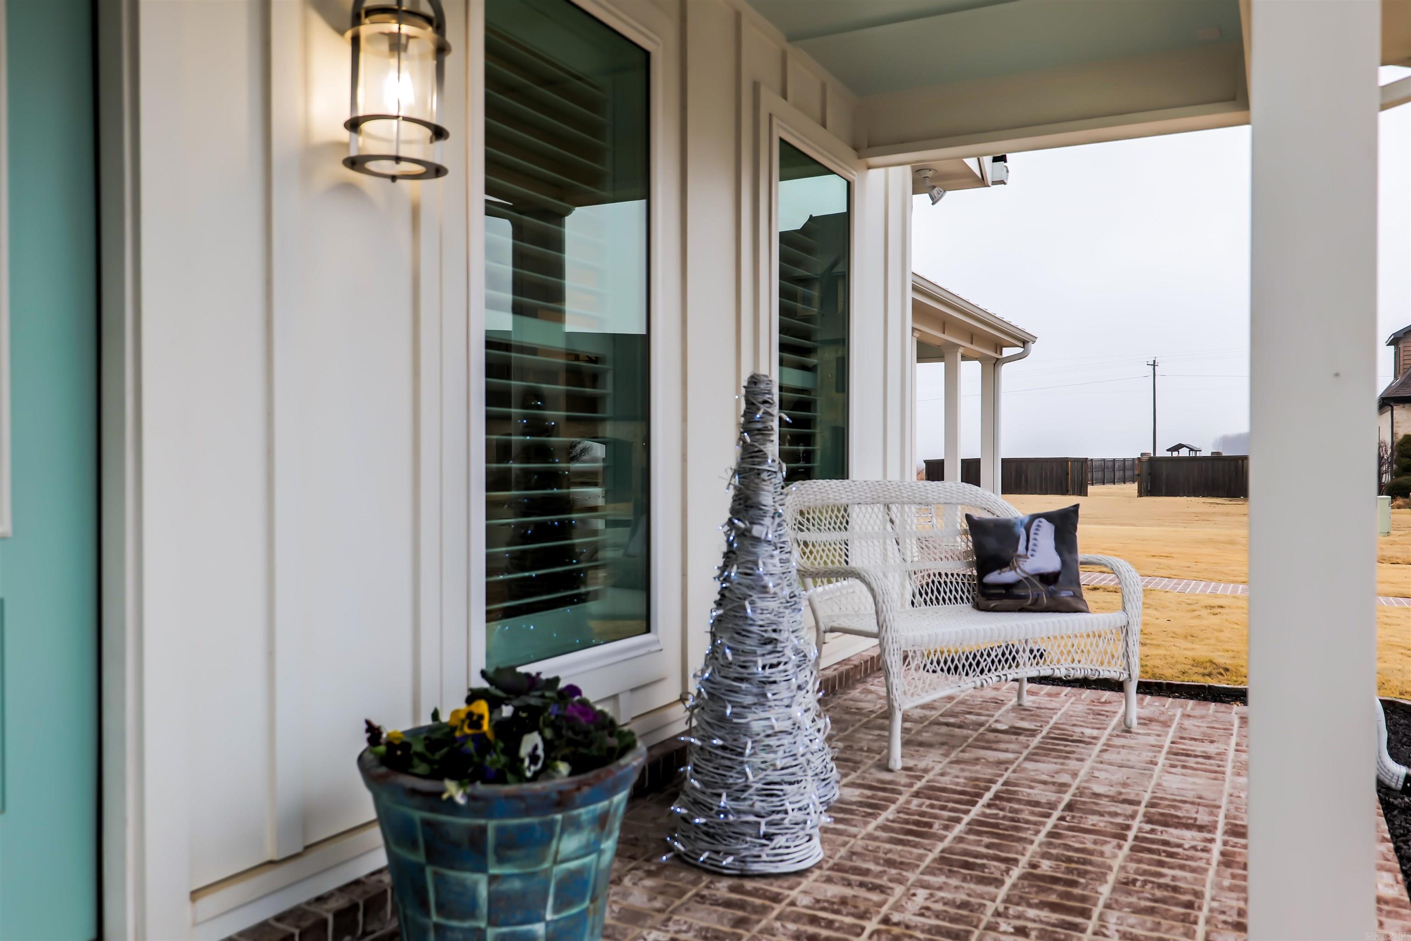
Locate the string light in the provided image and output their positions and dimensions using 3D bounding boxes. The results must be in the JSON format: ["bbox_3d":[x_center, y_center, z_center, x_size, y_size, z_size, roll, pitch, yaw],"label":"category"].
[{"bbox_3d":[0.115,0.351,2.845,0.385,1.190,0.385,0,0,0],"label":"string light"}]

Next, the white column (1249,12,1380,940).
[{"bbox_3d":[0.878,-0.222,1.647,0.168,2.345,0.168,0,0,27],"label":"white column"}]

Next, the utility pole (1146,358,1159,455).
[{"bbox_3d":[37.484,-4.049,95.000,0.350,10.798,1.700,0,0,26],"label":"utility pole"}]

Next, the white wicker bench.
[{"bbox_3d":[0.923,0.489,4.139,1.232,0.912,0.678,0,0,-31],"label":"white wicker bench"}]

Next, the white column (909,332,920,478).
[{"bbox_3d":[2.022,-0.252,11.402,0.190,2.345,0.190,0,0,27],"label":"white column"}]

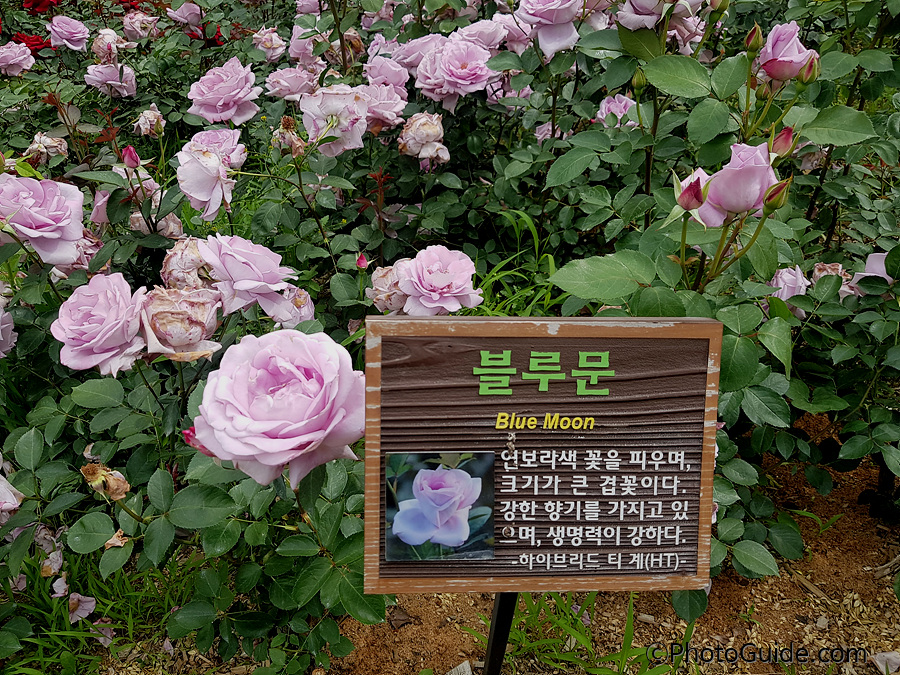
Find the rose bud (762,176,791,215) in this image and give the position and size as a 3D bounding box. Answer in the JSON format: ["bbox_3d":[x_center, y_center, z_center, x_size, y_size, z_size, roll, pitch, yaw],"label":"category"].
[{"bbox_3d":[0.291,-0.126,0.600,0.019,0.038,0.019,33,13,16],"label":"rose bud"}]

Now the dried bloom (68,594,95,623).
[{"bbox_3d":[-0.609,0.447,1.120,0.047,0.025,0.045,0,32,0],"label":"dried bloom"}]

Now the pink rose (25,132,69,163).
[{"bbox_3d":[-0.728,-0.341,1.220,0.079,0.055,0.068,0,32,0],"label":"pink rose"}]

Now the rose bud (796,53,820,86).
[{"bbox_3d":[0.355,-0.266,0.670,0.020,0.033,0.020,22,15,19],"label":"rose bud"}]

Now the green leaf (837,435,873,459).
[{"bbox_3d":[0.689,0.187,1.149,0.068,0.013,0.034,-31,51,-3],"label":"green leaf"}]

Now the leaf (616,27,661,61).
[{"bbox_3d":[0.203,-0.326,0.740,0.042,0.012,0.076,-24,67,-18],"label":"leaf"}]

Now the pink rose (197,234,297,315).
[{"bbox_3d":[-0.247,-0.076,0.820,0.120,0.090,0.110,11,27,-18],"label":"pink rose"}]

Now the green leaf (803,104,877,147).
[{"bbox_3d":[0.375,-0.196,0.650,0.069,0.012,0.047,8,54,6],"label":"green leaf"}]

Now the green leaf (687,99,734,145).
[{"bbox_3d":[0.270,-0.220,0.690,0.043,0.012,0.063,26,71,16],"label":"green leaf"}]

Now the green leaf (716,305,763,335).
[{"bbox_3d":[0.325,-0.020,0.760,0.049,0.015,0.056,8,41,15],"label":"green leaf"}]

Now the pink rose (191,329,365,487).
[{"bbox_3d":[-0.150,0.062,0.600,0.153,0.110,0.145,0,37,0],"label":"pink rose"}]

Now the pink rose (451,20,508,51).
[{"bbox_3d":[0.046,-0.464,1.050,0.088,0.055,0.082,1,27,2],"label":"pink rose"}]

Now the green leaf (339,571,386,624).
[{"bbox_3d":[-0.094,0.285,0.740,0.044,0.014,0.070,-35,64,-28],"label":"green leaf"}]

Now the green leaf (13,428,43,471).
[{"bbox_3d":[-0.544,0.144,0.870,0.037,0.013,0.057,2,60,1],"label":"green leaf"}]

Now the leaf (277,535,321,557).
[{"bbox_3d":[-0.155,0.212,0.690,0.045,0.012,0.028,-2,37,-2],"label":"leaf"}]

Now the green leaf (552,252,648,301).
[{"bbox_3d":[0.149,-0.059,0.679,0.092,0.018,0.051,2,64,9],"label":"green leaf"}]

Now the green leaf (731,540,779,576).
[{"bbox_3d":[0.371,0.268,0.820,0.069,0.012,0.042,30,65,16],"label":"green leaf"}]

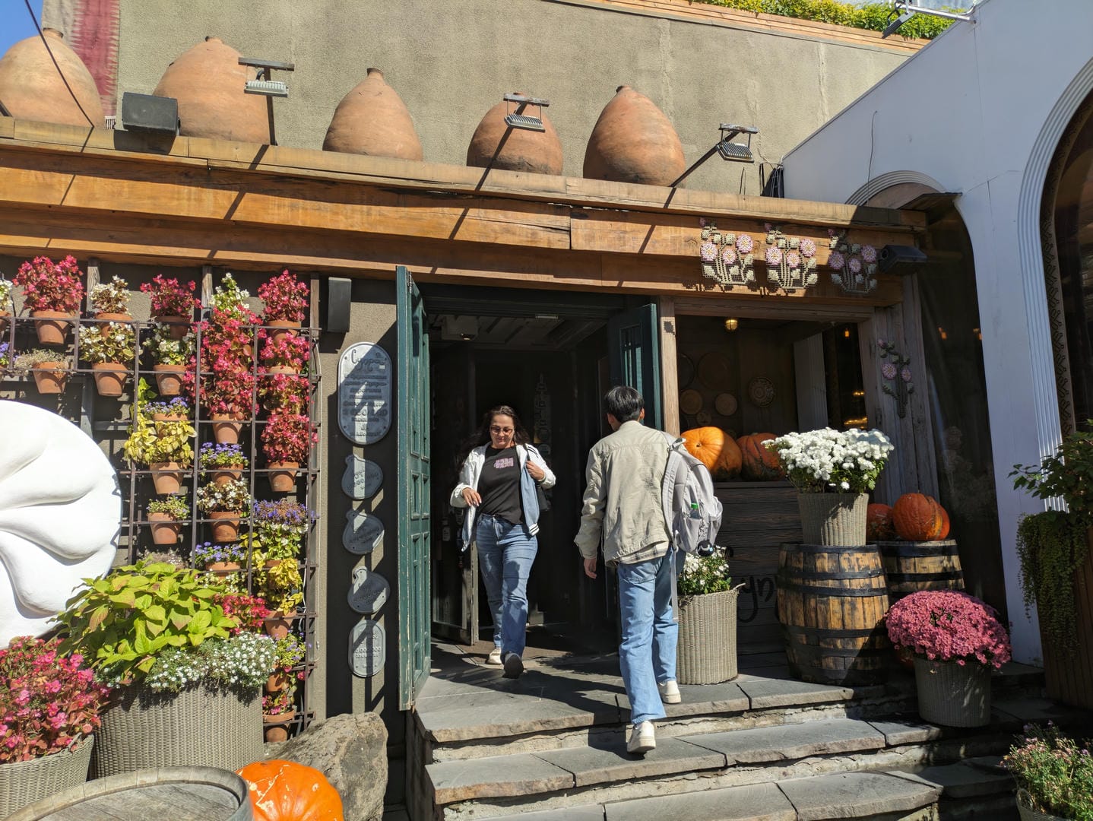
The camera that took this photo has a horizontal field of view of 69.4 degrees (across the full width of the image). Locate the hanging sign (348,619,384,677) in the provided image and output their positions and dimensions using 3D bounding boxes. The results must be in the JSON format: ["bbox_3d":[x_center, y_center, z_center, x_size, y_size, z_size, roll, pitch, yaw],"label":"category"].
[{"bbox_3d":[-1.030,1.365,4.542,0.205,0.335,0.030,1,-7,-17],"label":"hanging sign"}]

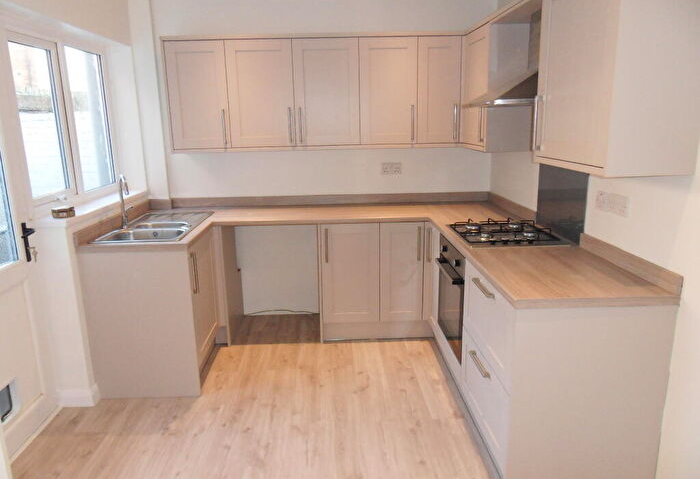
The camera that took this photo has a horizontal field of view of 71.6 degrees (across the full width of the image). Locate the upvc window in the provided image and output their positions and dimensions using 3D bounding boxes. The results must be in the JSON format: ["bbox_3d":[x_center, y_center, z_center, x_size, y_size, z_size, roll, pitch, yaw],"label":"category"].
[{"bbox_3d":[-1.764,-0.730,3.081,0.069,1.002,1.131,-1,14,-2],"label":"upvc window"}]

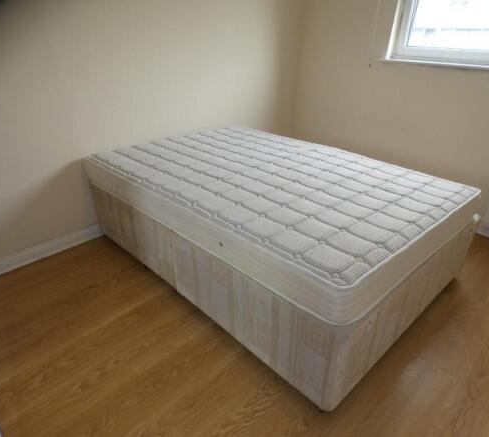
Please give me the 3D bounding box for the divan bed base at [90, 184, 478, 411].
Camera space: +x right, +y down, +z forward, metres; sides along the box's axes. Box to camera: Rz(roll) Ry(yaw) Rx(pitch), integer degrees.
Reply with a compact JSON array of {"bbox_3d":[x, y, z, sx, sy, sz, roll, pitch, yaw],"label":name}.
[{"bbox_3d":[0.124,0.051,2.205,1.360,0.404,1.957,-20,32,-39],"label":"divan bed base"}]

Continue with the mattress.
[{"bbox_3d":[0.130,-0.206,2.088,1.360,0.163,1.957,-20,32,-39],"label":"mattress"}]

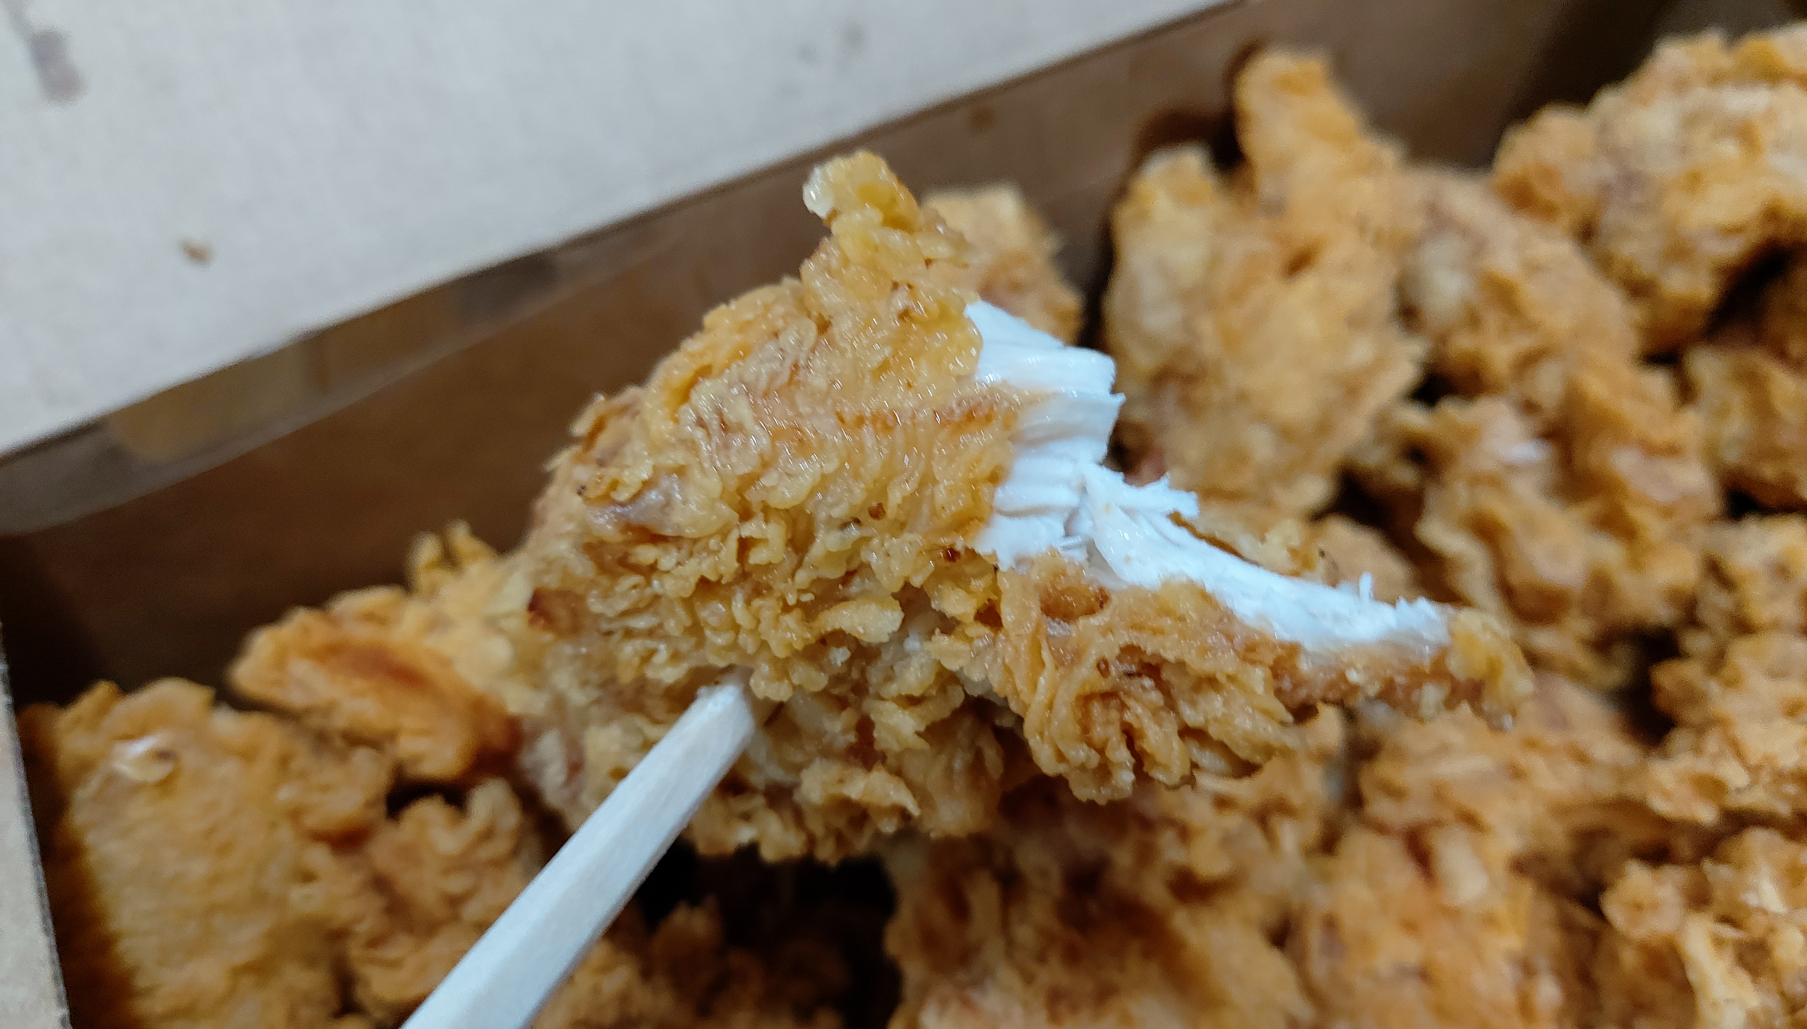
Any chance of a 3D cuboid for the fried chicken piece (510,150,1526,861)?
[{"bbox_3d":[0.011,-0.001,0.130,0.097,0.052,0.066,0,56,3],"label":"fried chicken piece"}]

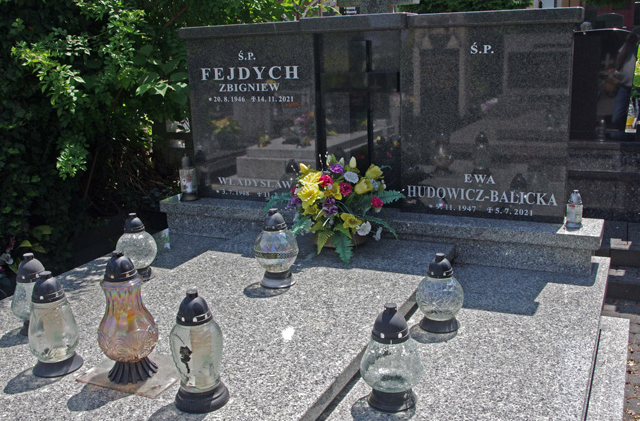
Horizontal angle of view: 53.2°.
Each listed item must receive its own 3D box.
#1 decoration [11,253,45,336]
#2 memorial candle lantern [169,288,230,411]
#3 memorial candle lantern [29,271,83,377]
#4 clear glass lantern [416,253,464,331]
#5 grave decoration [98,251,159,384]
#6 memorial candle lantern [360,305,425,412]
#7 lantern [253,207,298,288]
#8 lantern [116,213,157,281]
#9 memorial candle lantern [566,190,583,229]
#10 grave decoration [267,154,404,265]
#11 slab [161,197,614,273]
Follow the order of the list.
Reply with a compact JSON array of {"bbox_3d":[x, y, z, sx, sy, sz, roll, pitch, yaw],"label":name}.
[{"bbox_3d":[-1.060,0.304,2.374,0.176,0.288,0.176,4,16,26],"label":"decoration"},{"bbox_3d":[-0.322,0.354,1.670,0.145,0.304,0.145,-2,14,1],"label":"memorial candle lantern"},{"bbox_3d":[-0.790,0.324,1.890,0.144,0.298,0.144,4,16,26],"label":"memorial candle lantern"},{"bbox_3d":[0.422,0.280,2.248,0.168,0.263,0.168,4,16,26],"label":"clear glass lantern"},{"bbox_3d":[-0.551,0.295,1.820,0.169,0.368,0.169,4,16,26],"label":"grave decoration"},{"bbox_3d":[0.201,0.395,1.778,0.178,0.288,0.178,-2,14,1],"label":"memorial candle lantern"},{"bbox_3d":[-0.171,0.142,2.509,0.175,0.297,0.175,-2,14,1],"label":"lantern"},{"bbox_3d":[-0.826,0.161,2.880,0.179,0.300,0.179,4,16,26],"label":"lantern"},{"bbox_3d":[1.092,-0.008,2.742,0.068,0.162,0.068,4,16,26],"label":"memorial candle lantern"},{"bbox_3d":[0.070,-0.047,2.953,0.656,0.429,0.502,4,16,26],"label":"grave decoration"},{"bbox_3d":[0.193,0.087,3.236,2.266,0.181,0.294,4,16,26],"label":"slab"}]

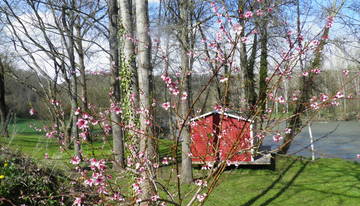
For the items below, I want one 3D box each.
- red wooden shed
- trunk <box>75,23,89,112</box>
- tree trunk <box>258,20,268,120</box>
[{"bbox_3d":[1.902,1.417,13.207,2.900,2.150,2.500,-1,-1,15],"label":"red wooden shed"},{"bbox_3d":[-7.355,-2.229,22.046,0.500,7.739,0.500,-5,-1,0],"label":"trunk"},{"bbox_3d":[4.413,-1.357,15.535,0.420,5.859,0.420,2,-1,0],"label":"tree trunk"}]

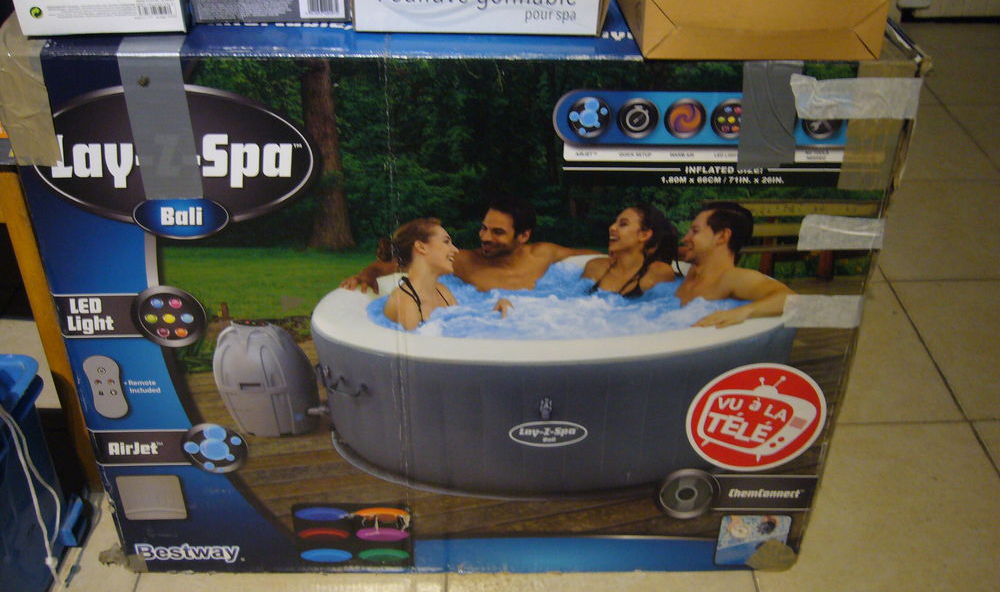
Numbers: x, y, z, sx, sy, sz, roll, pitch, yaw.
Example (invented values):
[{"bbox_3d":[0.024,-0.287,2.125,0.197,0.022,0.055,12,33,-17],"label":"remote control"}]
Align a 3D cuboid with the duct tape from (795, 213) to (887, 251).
[{"bbox_3d":[0.296,-0.055,0.872,0.071,0.035,0.010,0,34,0],"label":"duct tape"}]

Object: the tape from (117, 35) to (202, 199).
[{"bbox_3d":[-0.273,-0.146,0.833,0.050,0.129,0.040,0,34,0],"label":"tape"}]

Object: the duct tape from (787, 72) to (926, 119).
[{"bbox_3d":[0.281,-0.158,0.803,0.105,0.038,0.012,0,34,0],"label":"duct tape"}]

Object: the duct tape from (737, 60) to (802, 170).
[{"bbox_3d":[0.215,-0.146,0.812,0.051,0.096,0.008,0,34,0],"label":"duct tape"}]

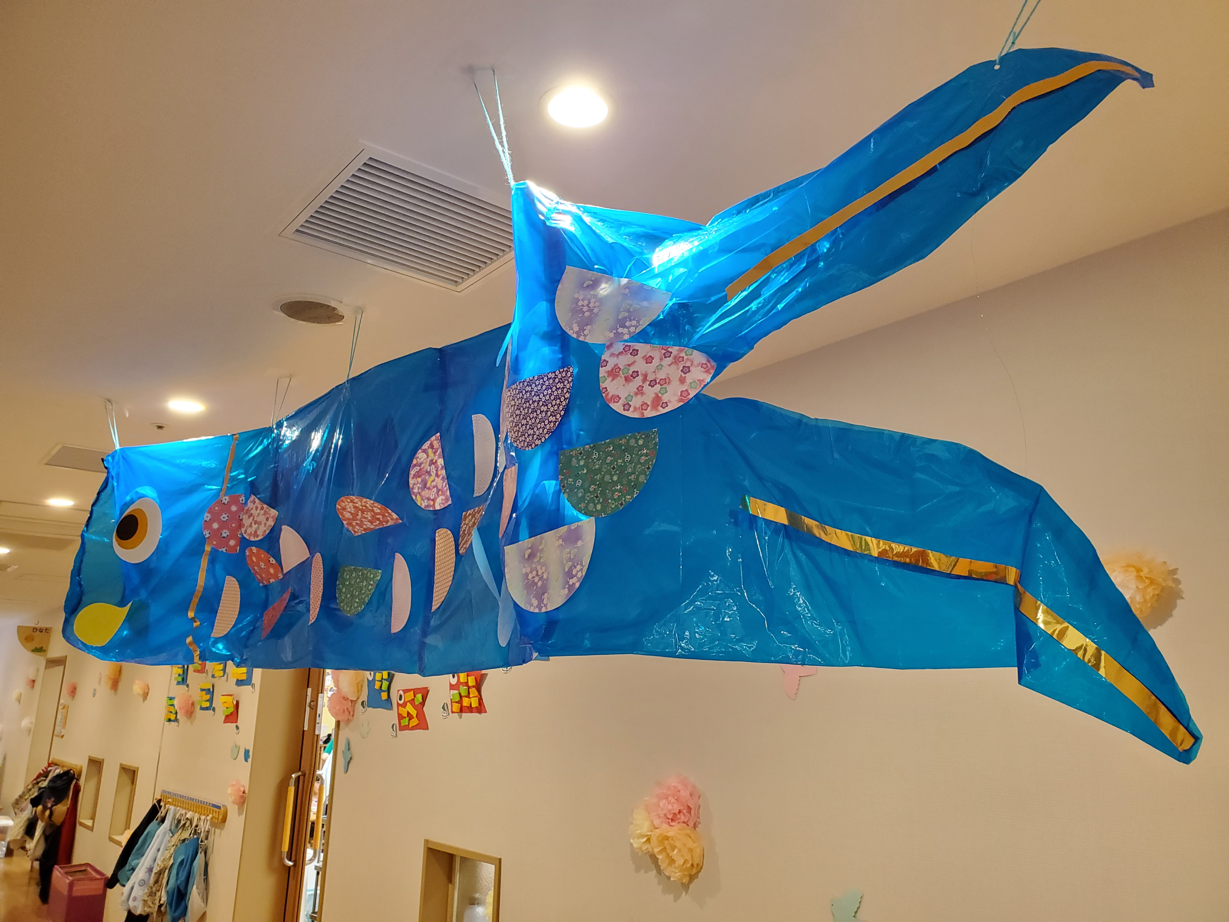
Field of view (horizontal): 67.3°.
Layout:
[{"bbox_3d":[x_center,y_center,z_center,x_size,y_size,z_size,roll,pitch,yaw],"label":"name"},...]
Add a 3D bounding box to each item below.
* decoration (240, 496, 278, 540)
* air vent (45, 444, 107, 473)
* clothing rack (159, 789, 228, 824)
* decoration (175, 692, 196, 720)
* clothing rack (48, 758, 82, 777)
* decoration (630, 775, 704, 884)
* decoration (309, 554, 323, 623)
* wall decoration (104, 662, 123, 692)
[{"bbox_3d":[-0.965,0.155,2.500,0.155,0.125,0.012,-8,-17,31],"label":"decoration"},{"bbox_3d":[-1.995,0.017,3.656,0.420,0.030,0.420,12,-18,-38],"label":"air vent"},{"bbox_3d":[-2.556,2.070,5.531,0.080,0.100,1.200,12,-18,-38],"label":"clothing rack"},{"bbox_3d":[-2.715,1.549,5.839,0.120,0.170,0.170,12,-18,-38],"label":"decoration"},{"bbox_3d":[-5.048,2.807,8.450,0.080,0.100,1.200,12,-18,-38],"label":"clothing rack"},{"bbox_3d":[0.139,0.967,2.424,0.120,0.285,0.250,12,-18,-38],"label":"decoration"},{"bbox_3d":[-0.691,0.295,2.140,0.010,0.165,0.082,11,-18,-35],"label":"decoration"},{"bbox_3d":[-4.030,1.729,7.436,0.120,0.280,0.250,12,-18,-38],"label":"wall decoration"}]

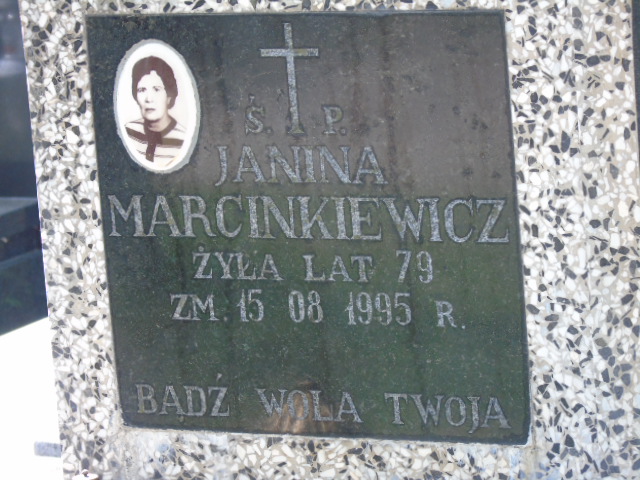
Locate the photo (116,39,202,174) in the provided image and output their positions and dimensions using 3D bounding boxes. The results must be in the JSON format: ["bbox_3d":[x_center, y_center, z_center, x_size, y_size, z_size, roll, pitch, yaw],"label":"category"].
[{"bbox_3d":[-0.147,-0.118,3.489,0.087,0.121,0.010,1,12,26],"label":"photo"}]

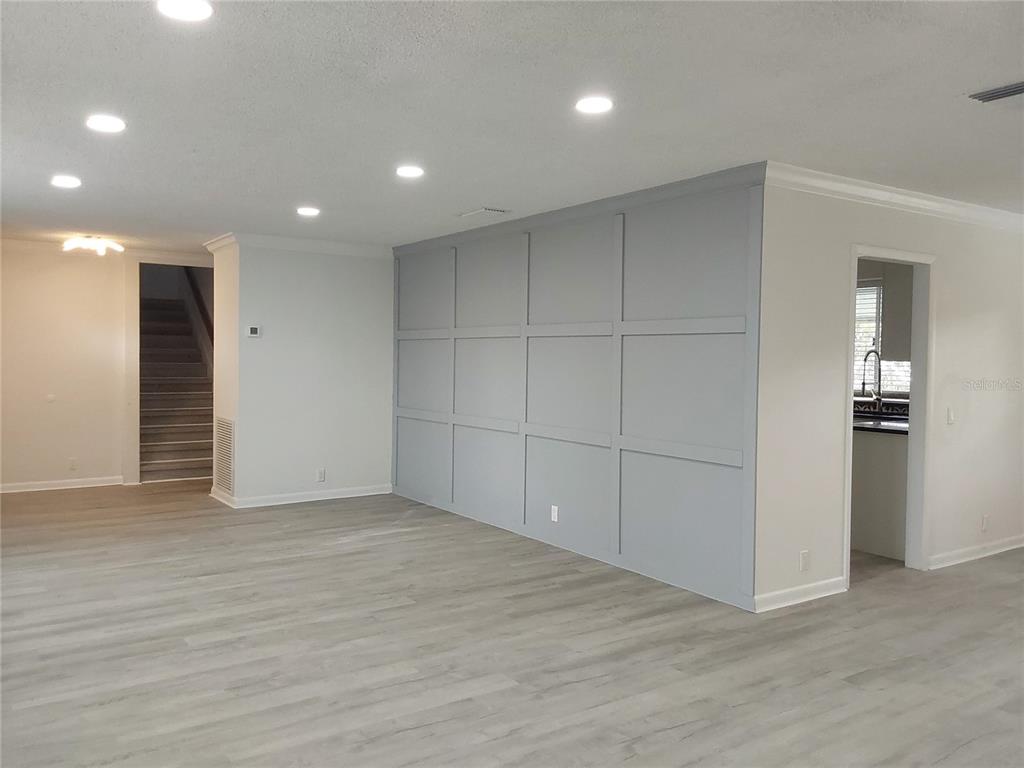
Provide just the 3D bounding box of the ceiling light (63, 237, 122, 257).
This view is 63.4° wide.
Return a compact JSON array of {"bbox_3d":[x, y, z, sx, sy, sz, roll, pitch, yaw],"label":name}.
[{"bbox_3d":[-3.810,-1.253,7.524,0.520,0.190,0.520,-1,2,-34],"label":"ceiling light"}]

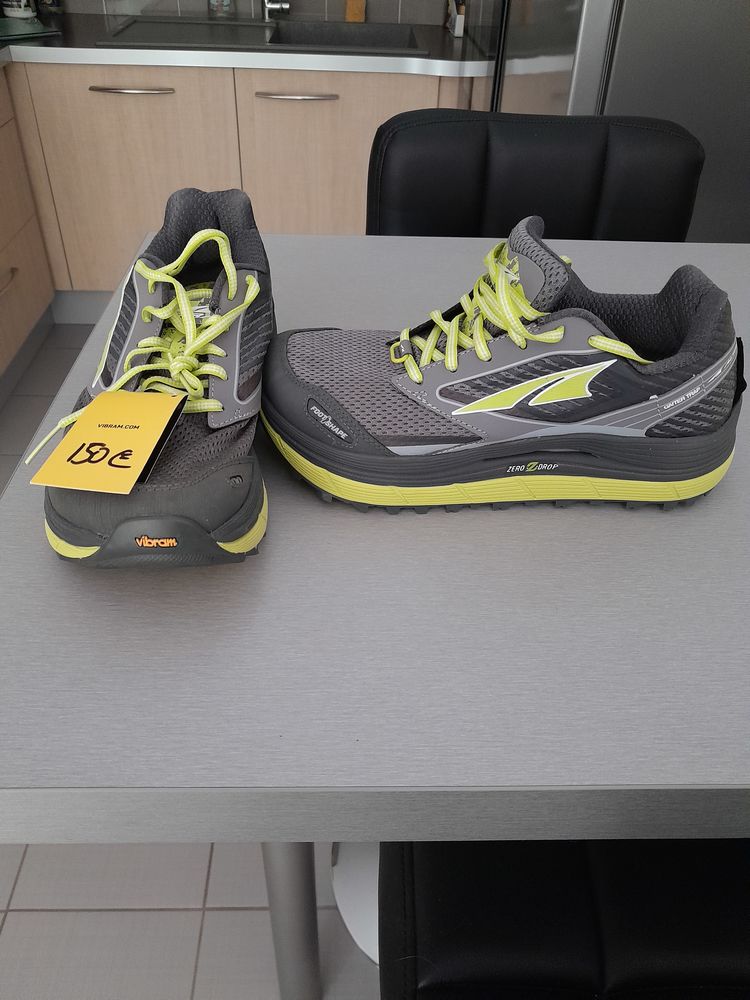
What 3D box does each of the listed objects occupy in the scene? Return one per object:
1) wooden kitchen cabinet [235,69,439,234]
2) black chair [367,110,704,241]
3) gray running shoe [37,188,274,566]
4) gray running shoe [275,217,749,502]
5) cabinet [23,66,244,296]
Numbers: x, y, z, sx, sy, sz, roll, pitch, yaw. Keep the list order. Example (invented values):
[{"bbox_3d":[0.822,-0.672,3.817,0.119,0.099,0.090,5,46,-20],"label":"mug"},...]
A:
[{"bbox_3d":[-0.128,-1.151,2.704,0.598,0.700,0.570,1,38,-2],"label":"wooden kitchen cabinet"},{"bbox_3d":[0.176,0.100,1.070,0.410,1.085,0.440,1,38,-2],"label":"black chair"},{"bbox_3d":[-0.114,-0.092,0.472,0.111,0.124,0.285,1,38,-2],"label":"gray running shoe"},{"bbox_3d":[0.076,-0.082,0.451,0.288,0.146,0.111,1,38,-1],"label":"gray running shoe"},{"bbox_3d":[-0.724,-1.157,2.680,0.598,0.700,0.570,1,38,-2],"label":"cabinet"}]

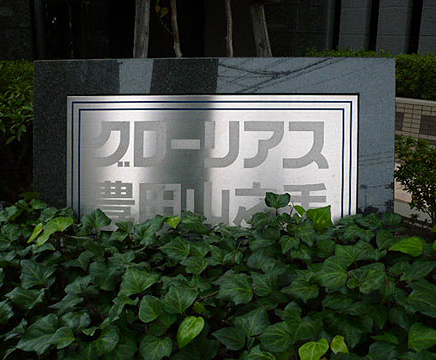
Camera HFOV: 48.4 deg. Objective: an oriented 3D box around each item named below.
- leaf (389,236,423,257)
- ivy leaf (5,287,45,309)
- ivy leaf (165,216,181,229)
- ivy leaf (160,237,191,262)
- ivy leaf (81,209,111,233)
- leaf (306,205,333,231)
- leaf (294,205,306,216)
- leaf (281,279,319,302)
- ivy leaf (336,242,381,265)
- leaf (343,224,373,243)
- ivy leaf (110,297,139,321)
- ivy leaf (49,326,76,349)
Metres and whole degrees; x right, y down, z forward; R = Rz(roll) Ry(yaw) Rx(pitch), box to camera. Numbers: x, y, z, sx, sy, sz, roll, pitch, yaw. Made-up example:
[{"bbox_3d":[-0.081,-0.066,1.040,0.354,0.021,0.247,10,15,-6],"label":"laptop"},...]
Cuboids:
[{"bbox_3d":[0.570,0.207,1.469,0.117,0.025,0.097,-4,28,-8],"label":"leaf"},{"bbox_3d":[-0.448,0.274,1.125,0.090,0.020,0.083,7,33,21],"label":"ivy leaf"},{"bbox_3d":[-0.151,0.146,1.652,0.051,0.014,0.051,-10,51,-8],"label":"ivy leaf"},{"bbox_3d":[-0.115,0.181,1.287,0.087,0.016,0.081,4,42,13],"label":"ivy leaf"},{"bbox_3d":[-0.352,0.116,1.395,0.084,0.078,0.017,-3,-24,5],"label":"ivy leaf"},{"bbox_3d":[0.334,0.118,1.580,0.094,0.090,0.020,14,-3,1],"label":"leaf"},{"bbox_3d":[0.233,0.086,1.368,0.045,0.012,0.040,41,23,0],"label":"leaf"},{"bbox_3d":[0.225,0.305,1.340,0.103,0.025,0.069,-4,45,-4],"label":"leaf"},{"bbox_3d":[0.361,0.187,1.260,0.116,0.018,0.103,8,29,15],"label":"ivy leaf"},{"bbox_3d":[0.380,0.145,1.323,0.080,0.016,0.080,-10,32,-16],"label":"leaf"},{"bbox_3d":[-0.237,0.309,1.188,0.055,0.024,0.085,31,68,31],"label":"ivy leaf"},{"bbox_3d":[-0.347,0.349,1.077,0.056,0.020,0.046,-7,47,-7],"label":"ivy leaf"}]

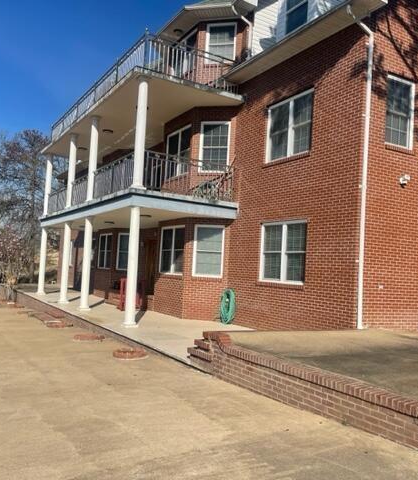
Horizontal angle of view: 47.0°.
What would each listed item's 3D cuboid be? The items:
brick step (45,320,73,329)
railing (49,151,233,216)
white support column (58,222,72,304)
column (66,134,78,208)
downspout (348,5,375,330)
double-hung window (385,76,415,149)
[{"bbox_3d":[-4.157,2.347,13.393,0.700,0.130,1.050,5,-4,-30],"label":"brick step"},{"bbox_3d":[-3.168,-1.574,17.383,3.050,1.000,10.500,5,-4,-30],"label":"railing"},{"bbox_3d":[-5.458,0.859,18.375,0.290,3.015,0.290,5,-4,-29],"label":"white support column"},{"bbox_3d":[-5.328,-2.685,18.691,0.290,2.846,0.290,5,-4,-29],"label":"column"},{"bbox_3d":[2.882,-1.453,9.507,0.760,6.400,0.100,5,-4,-30],"label":"downspout"},{"bbox_3d":[4.097,-2.742,10.347,0.870,1.480,0.120,5,-4,-30],"label":"double-hung window"}]

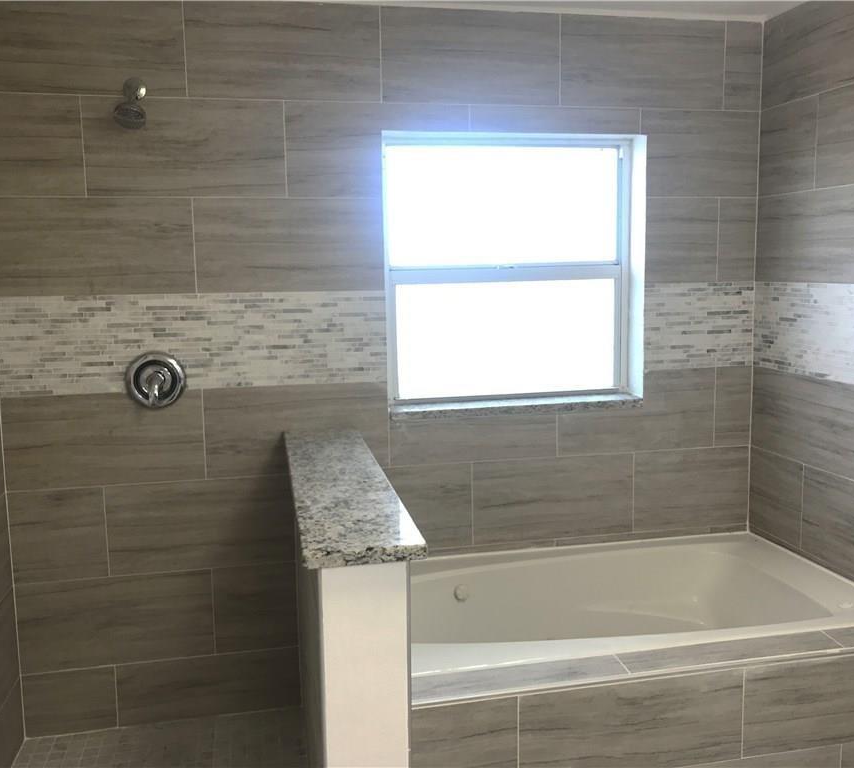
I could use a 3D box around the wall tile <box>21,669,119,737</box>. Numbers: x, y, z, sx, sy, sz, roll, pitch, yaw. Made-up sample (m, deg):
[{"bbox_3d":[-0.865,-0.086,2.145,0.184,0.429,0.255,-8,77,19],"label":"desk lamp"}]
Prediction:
[{"bbox_3d":[-1.182,1.055,2.756,0.285,0.222,0.010,-2,8,-11],"label":"wall tile"}]

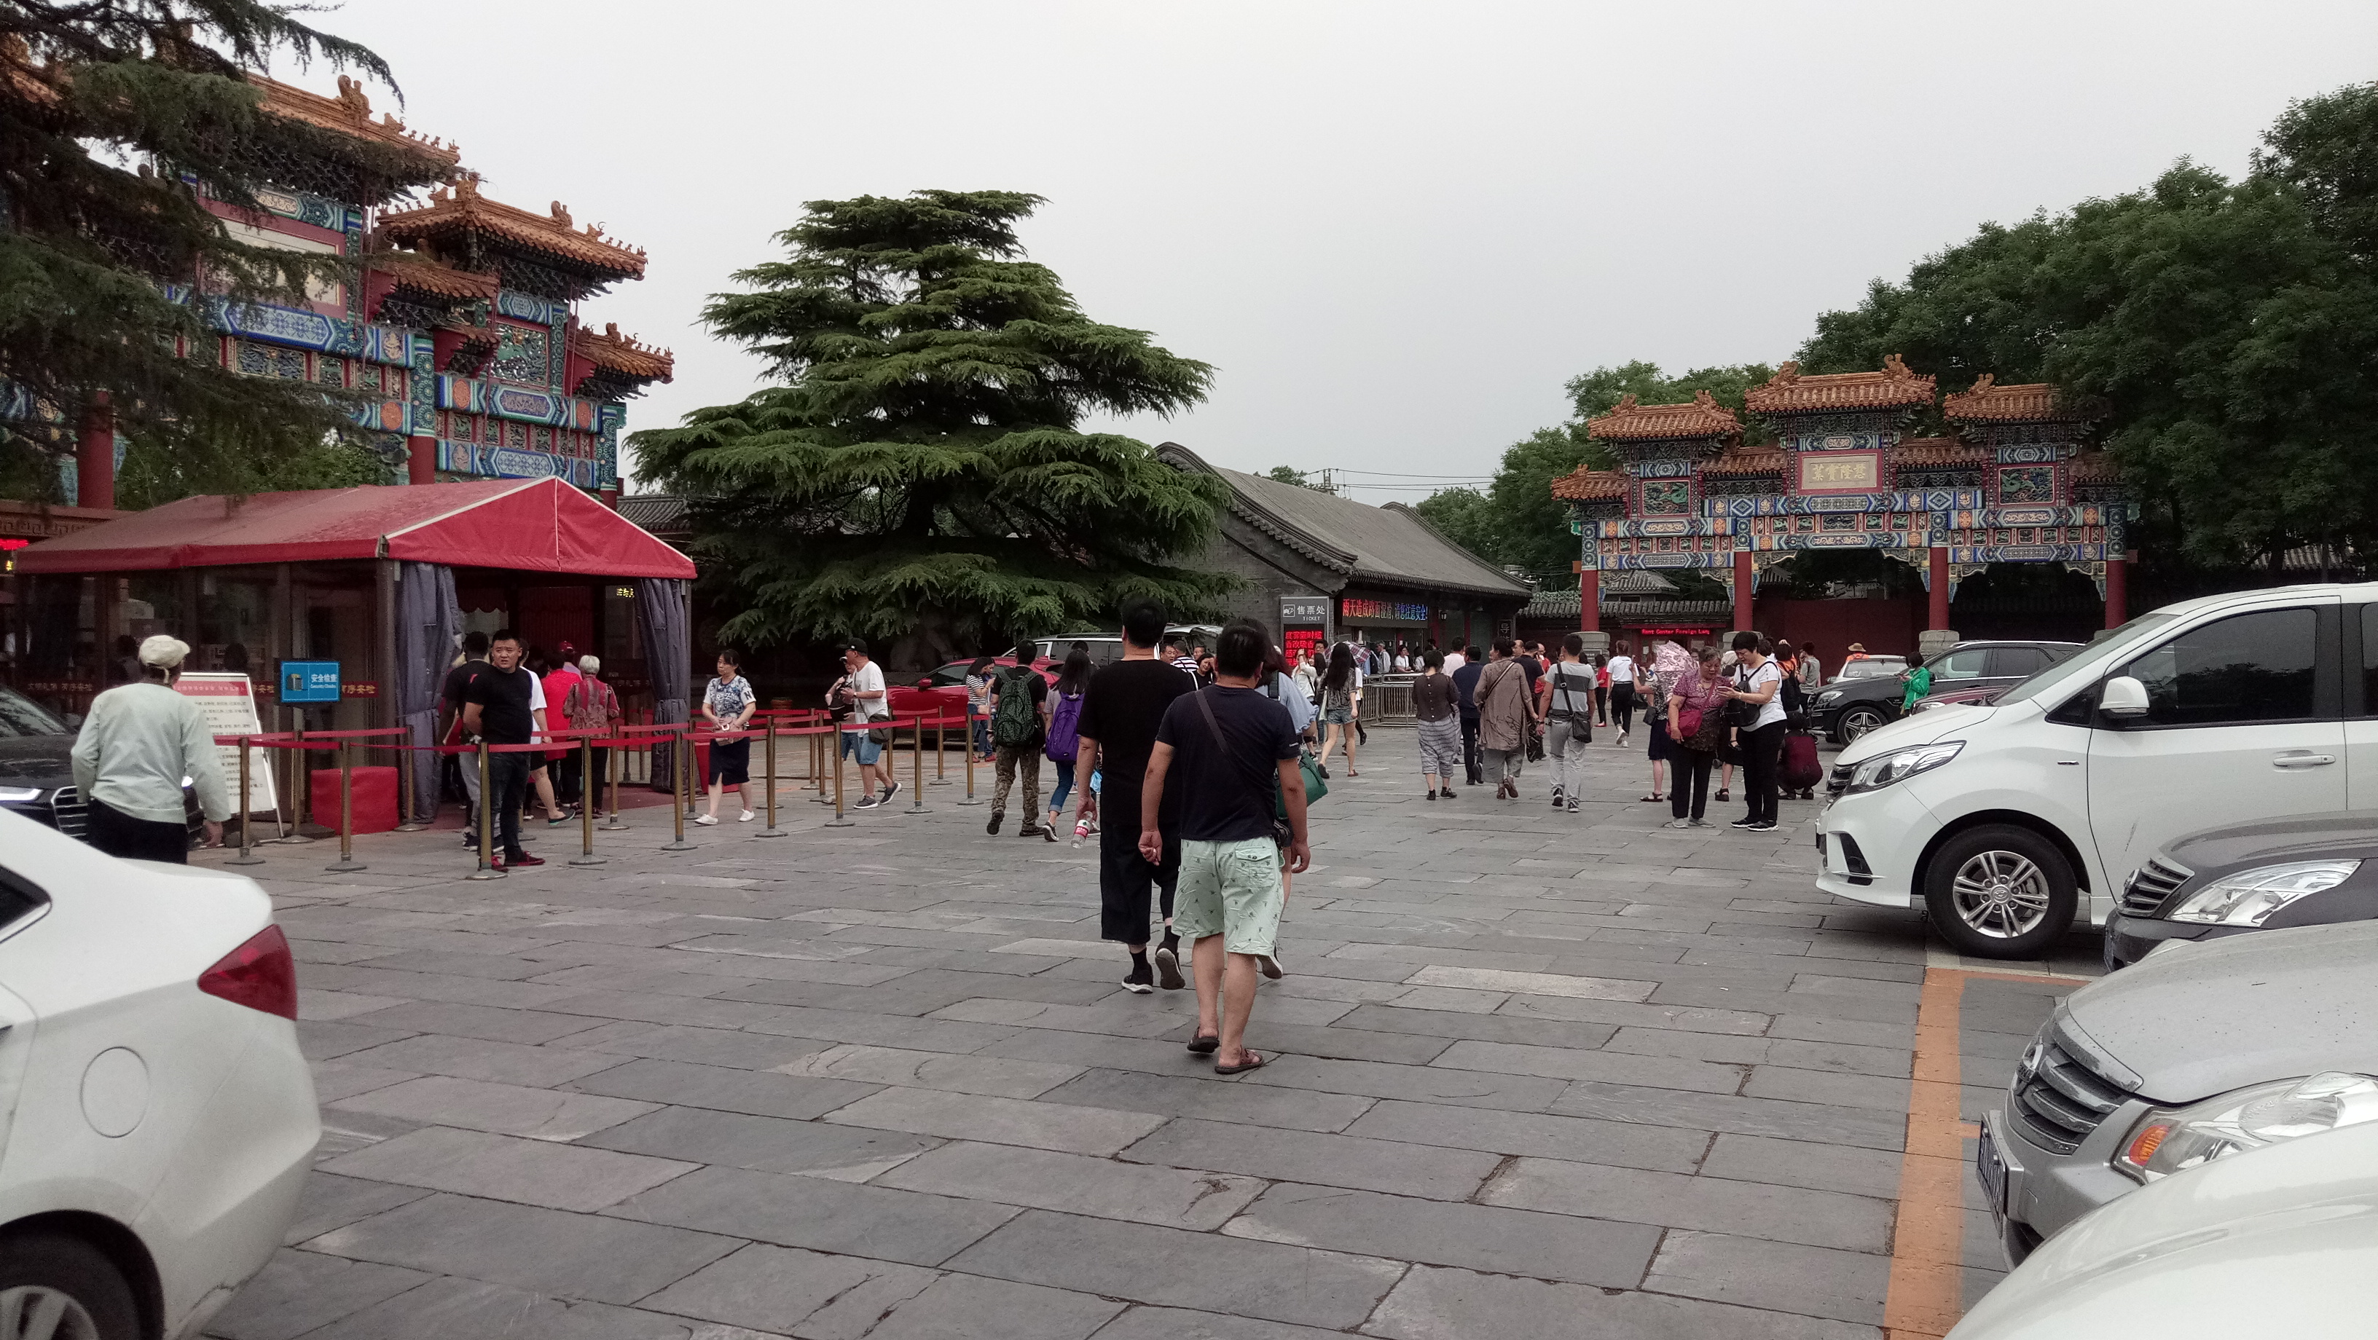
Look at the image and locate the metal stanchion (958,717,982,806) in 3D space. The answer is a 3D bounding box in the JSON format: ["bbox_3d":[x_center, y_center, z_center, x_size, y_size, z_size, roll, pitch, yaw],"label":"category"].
[{"bbox_3d":[-2.299,0.911,18.561,0.290,0.950,0.290,-1,1,0],"label":"metal stanchion"}]

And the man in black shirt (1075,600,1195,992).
[{"bbox_3d":[-0.236,0.580,8.270,0.600,1.800,0.480,0,1,10],"label":"man in black shirt"}]

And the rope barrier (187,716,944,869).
[{"bbox_3d":[-4.935,0.973,15.943,2.900,0.960,6.300,0,1,27],"label":"rope barrier"}]

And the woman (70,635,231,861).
[{"bbox_3d":[-5.354,0.700,9.087,0.750,1.720,0.450,-1,1,-12],"label":"woman"}]

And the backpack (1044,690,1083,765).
[{"bbox_3d":[-0.995,0.466,14.550,0.320,0.570,0.220,-1,1,3],"label":"backpack"}]

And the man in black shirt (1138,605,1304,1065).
[{"bbox_3d":[0.135,0.652,6.790,0.620,1.700,0.480,0,1,12],"label":"man in black shirt"}]

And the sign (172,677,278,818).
[{"bbox_3d":[-8.053,0.741,14.590,0.520,1.360,0.850,0,1,27],"label":"sign"}]

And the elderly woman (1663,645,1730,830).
[{"bbox_3d":[4.379,0.565,15.310,0.560,1.560,0.400,0,1,-5],"label":"elderly woman"}]

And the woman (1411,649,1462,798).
[{"bbox_3d":[2.536,0.563,18.362,0.500,1.550,0.330,0,1,7],"label":"woman"}]

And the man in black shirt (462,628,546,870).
[{"bbox_3d":[-4.981,0.568,12.845,0.460,1.730,0.540,0,1,22],"label":"man in black shirt"}]

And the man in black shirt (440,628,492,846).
[{"bbox_3d":[-5.920,0.593,14.617,0.520,1.780,0.340,-1,1,-18],"label":"man in black shirt"}]

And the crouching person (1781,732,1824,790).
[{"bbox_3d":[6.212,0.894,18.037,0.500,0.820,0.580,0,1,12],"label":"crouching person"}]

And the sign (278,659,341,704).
[{"bbox_3d":[-7.906,0.112,15.900,0.560,0.400,0.070,-1,1,-14],"label":"sign"}]

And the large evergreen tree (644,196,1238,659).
[{"bbox_3d":[-4.970,-3.967,33.923,11.300,10.300,10.800,-1,1,0],"label":"large evergreen tree"}]

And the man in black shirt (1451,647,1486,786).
[{"bbox_3d":[3.182,0.495,19.790,0.500,1.570,0.400,0,1,13],"label":"man in black shirt"}]

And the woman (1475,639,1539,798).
[{"bbox_3d":[3.229,0.493,18.020,0.600,1.630,0.450,0,1,13],"label":"woman"}]

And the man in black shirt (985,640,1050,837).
[{"bbox_3d":[-1.456,0.560,14.994,0.540,1.640,0.520,0,1,12],"label":"man in black shirt"}]

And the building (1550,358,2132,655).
[{"bbox_3d":[17.290,-3.758,46.928,15.000,9.070,2.500,0,1,22],"label":"building"}]

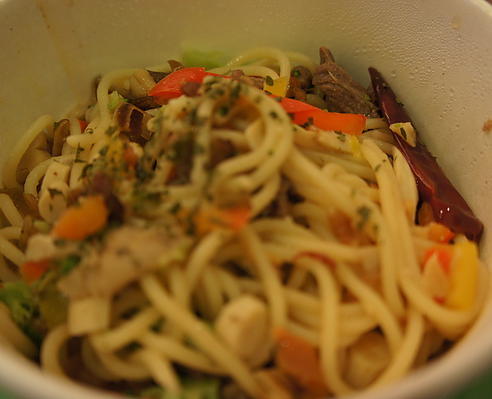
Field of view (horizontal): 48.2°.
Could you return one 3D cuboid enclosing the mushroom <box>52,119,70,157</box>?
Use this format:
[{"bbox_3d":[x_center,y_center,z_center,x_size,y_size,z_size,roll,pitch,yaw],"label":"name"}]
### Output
[{"bbox_3d":[-0.052,-0.018,0.156,0.005,0.009,0.006,0,50,0],"label":"mushroom"}]

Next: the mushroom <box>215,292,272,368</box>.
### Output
[{"bbox_3d":[-0.001,0.028,0.118,0.012,0.011,0.012,0,50,0],"label":"mushroom"}]

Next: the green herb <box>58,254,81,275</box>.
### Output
[{"bbox_3d":[-0.038,0.014,0.120,0.005,0.003,0.004,0,50,0],"label":"green herb"}]

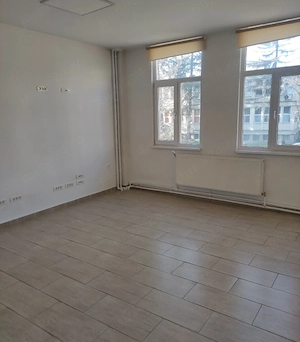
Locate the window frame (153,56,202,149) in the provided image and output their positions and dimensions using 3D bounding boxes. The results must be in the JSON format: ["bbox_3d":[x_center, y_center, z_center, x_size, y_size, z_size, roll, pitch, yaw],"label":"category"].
[{"bbox_3d":[0.526,-1.399,5.718,1.140,1.800,0.120,6,13,34],"label":"window frame"}]

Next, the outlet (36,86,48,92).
[{"bbox_3d":[-1.820,-1.402,4.908,0.020,0.078,0.200,6,13,34],"label":"outlet"}]

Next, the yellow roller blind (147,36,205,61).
[{"bbox_3d":[0.457,-2.291,5.438,1.270,0.265,0.075,6,13,34],"label":"yellow roller blind"}]

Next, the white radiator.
[{"bbox_3d":[1.218,0.030,5.302,1.630,0.605,0.110,6,13,34],"label":"white radiator"}]

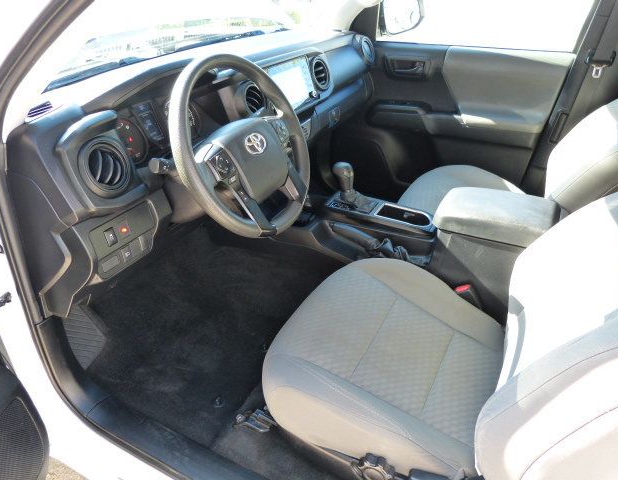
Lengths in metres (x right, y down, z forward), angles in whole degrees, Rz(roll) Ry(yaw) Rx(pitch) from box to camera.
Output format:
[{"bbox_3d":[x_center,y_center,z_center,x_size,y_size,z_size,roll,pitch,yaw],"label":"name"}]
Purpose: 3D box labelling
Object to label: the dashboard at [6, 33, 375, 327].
[{"bbox_3d":[-0.208,-0.353,1.393,0.440,0.445,1.420,15,35,24],"label":"dashboard"}]

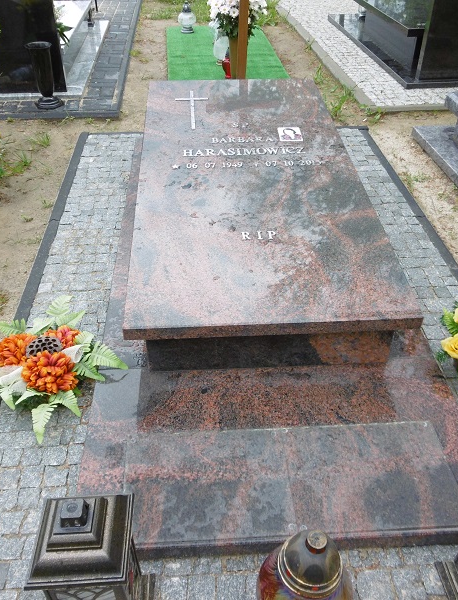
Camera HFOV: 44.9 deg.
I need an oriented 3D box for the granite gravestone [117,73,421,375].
[{"bbox_3d":[0.070,-0.430,2.183,0.812,0.336,1.702,-2,38,-3],"label":"granite gravestone"}]

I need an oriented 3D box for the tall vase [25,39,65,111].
[{"bbox_3d":[-1.143,-1.383,3.421,0.177,0.354,0.177,-2,38,-3],"label":"tall vase"}]

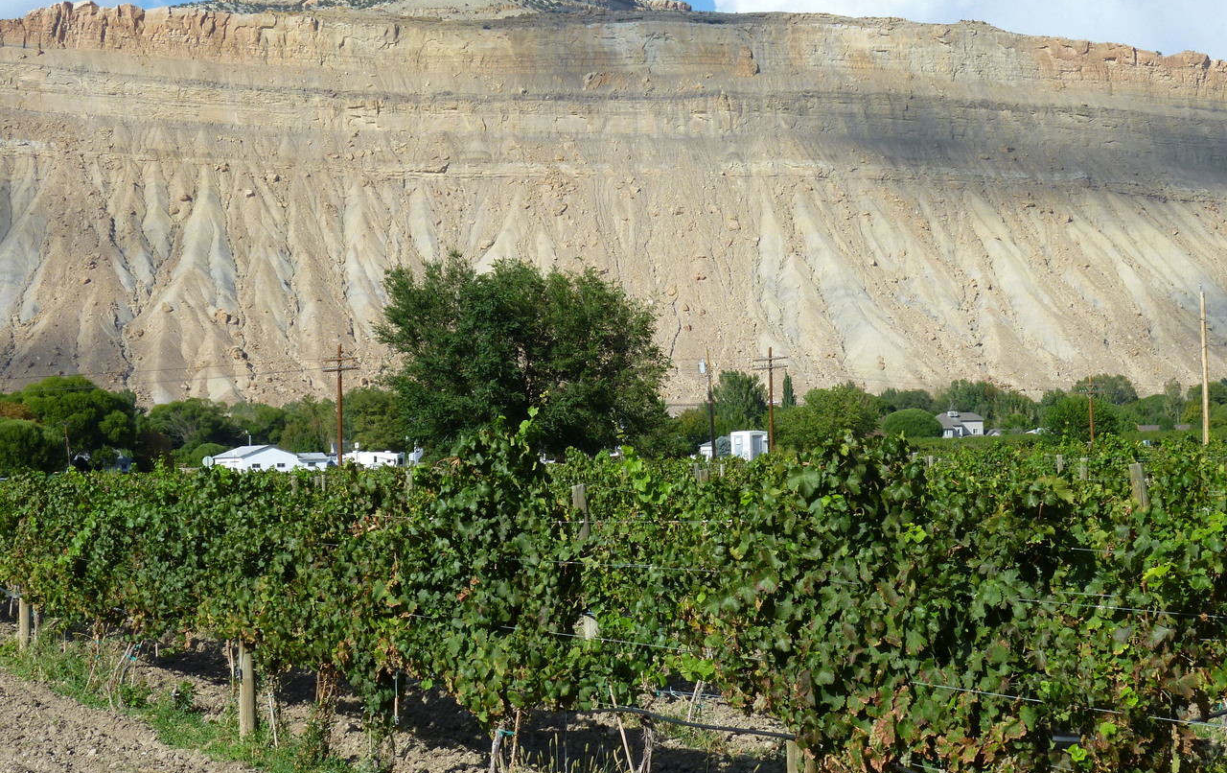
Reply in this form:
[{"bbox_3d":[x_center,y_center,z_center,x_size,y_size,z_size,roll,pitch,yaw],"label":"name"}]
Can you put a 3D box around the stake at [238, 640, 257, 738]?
[{"bbox_3d":[-2.159,1.343,13.800,0.090,1.500,0.090,-1,-1,26],"label":"stake"}]

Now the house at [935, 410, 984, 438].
[{"bbox_3d":[76.812,8.842,520.000,12.500,6.900,11.000,-1,-1,12],"label":"house"}]

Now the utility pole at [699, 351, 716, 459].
[{"bbox_3d":[6.746,1.824,168.000,1.100,9.300,0.550,-1,-1,18],"label":"utility pole"}]

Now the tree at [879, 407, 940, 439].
[{"bbox_3d":[62.342,8.132,490.000,12.800,6.900,12.500,-1,-1,0],"label":"tree"}]

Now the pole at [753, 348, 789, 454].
[{"bbox_3d":[11.459,1.846,170.000,3.000,9.500,0.400,-2,-2,38],"label":"pole"}]

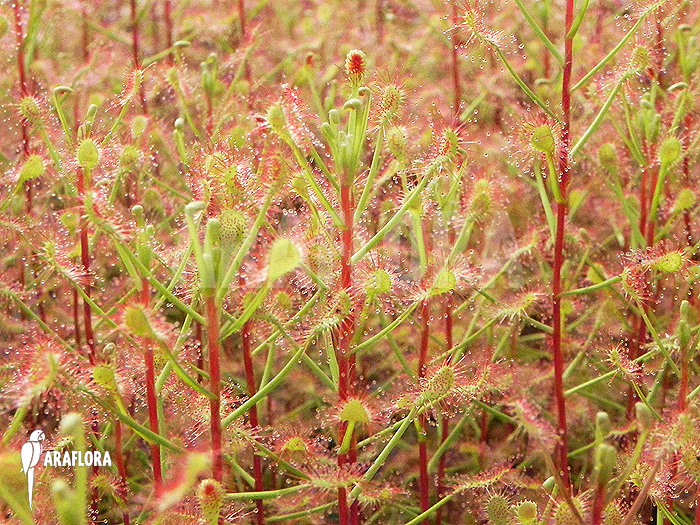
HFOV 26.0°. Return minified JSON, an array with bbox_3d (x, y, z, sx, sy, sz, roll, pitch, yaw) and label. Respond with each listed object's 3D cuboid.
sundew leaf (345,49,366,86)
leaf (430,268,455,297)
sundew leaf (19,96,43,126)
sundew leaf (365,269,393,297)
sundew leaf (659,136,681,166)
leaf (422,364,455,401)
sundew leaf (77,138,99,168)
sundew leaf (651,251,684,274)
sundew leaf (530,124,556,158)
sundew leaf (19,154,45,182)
[{"bbox_3d":[0.001,-0.047,0.366,0.005,0.009,0.005,0,19,0],"label":"sundew leaf"},{"bbox_3d":[0.024,0.005,0.396,0.006,0.008,0.003,41,14,0],"label":"leaf"},{"bbox_3d":[-0.087,-0.041,0.413,0.006,0.008,0.003,-30,14,0],"label":"sundew leaf"},{"bbox_3d":[0.007,0.005,0.396,0.006,0.008,0.003,37,14,0],"label":"sundew leaf"},{"bbox_3d":[0.087,-0.030,0.413,0.005,0.008,0.003,14,14,0],"label":"sundew leaf"},{"bbox_3d":[0.022,0.030,0.375,0.006,0.011,0.003,38,14,0],"label":"leaf"},{"bbox_3d":[-0.070,-0.029,0.402,0.005,0.008,0.003,0,14,0],"label":"sundew leaf"},{"bbox_3d":[0.085,0.000,0.404,0.009,0.005,0.003,-18,0,14],"label":"sundew leaf"},{"bbox_3d":[0.048,-0.030,0.375,0.006,0.008,0.003,-12,14,0],"label":"sundew leaf"},{"bbox_3d":[-0.086,-0.025,0.407,0.006,0.009,0.003,37,14,0],"label":"sundew leaf"}]

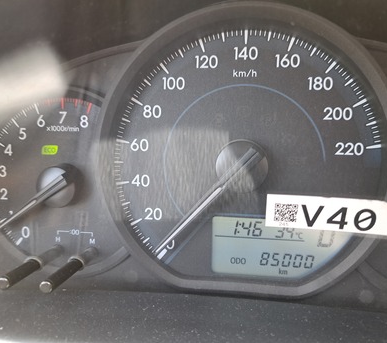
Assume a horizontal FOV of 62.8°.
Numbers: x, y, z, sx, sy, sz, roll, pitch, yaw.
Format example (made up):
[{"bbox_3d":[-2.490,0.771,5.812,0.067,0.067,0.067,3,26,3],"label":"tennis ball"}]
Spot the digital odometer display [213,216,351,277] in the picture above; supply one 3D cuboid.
[{"bbox_3d":[0.043,0.038,0.155,0.067,0.028,0.006,2,4,7],"label":"digital odometer display"}]

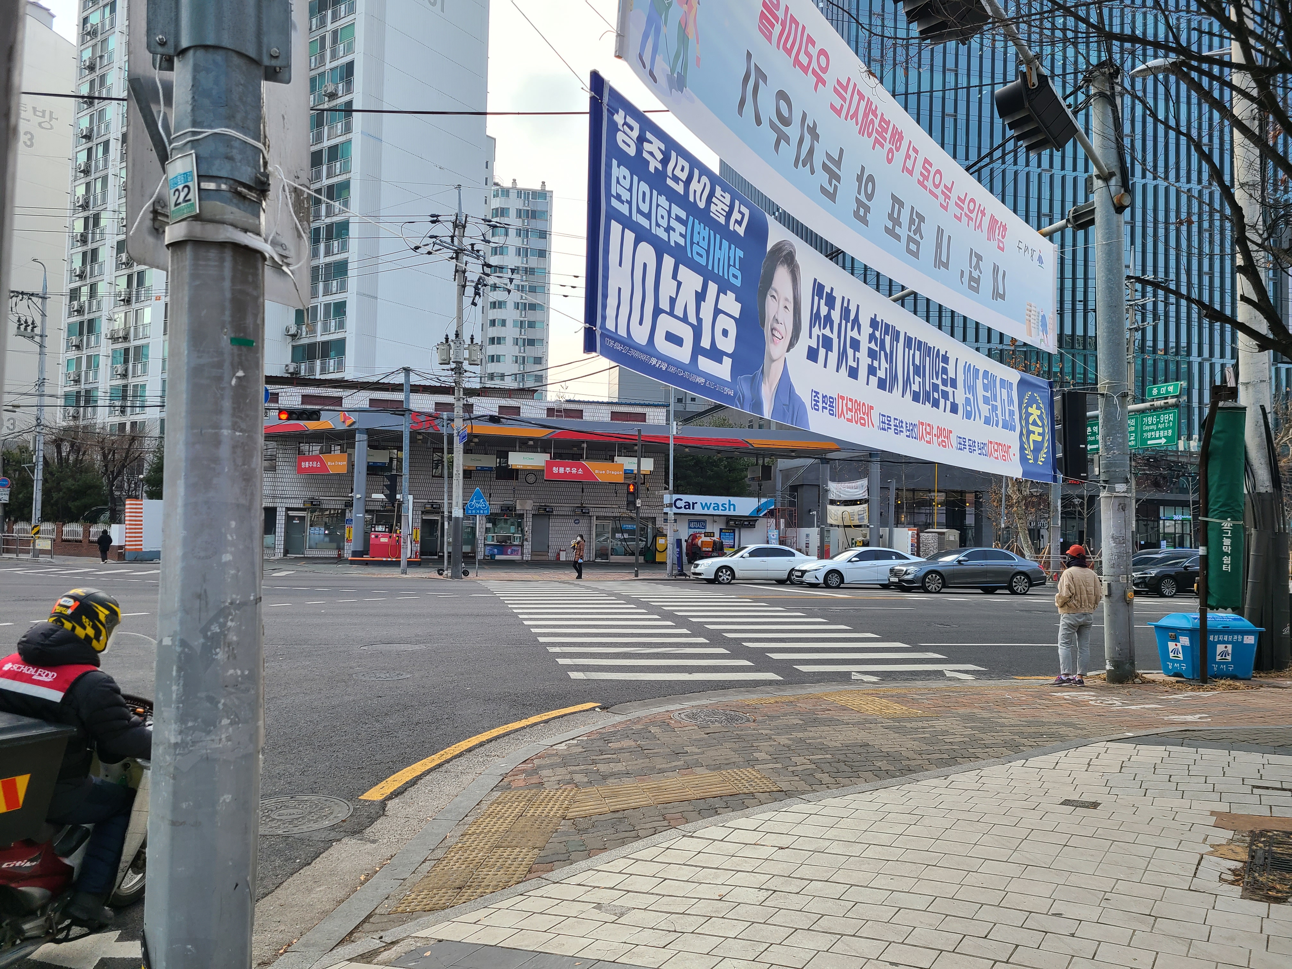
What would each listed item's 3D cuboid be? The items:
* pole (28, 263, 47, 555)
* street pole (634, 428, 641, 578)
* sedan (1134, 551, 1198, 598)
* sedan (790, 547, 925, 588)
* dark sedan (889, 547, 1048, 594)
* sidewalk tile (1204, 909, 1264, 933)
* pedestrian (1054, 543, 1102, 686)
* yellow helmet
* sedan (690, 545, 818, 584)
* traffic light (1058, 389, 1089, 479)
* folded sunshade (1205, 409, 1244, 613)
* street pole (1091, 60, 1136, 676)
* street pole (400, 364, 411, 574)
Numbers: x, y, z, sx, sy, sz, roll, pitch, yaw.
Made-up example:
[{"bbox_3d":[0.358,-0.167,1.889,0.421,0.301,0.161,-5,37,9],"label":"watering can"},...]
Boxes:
[{"bbox_3d":[-29.470,-3.700,47.252,0.420,14.305,0.420,2,-2,-13],"label":"pole"},{"bbox_3d":[-0.288,0.714,37.501,0.150,5.735,0.150,2,-2,-13],"label":"street pole"},{"bbox_3d":[18.429,3.036,33.009,4.950,1.470,1.870,1,-3,-12],"label":"sedan"},{"bbox_3d":[7.843,3.000,35.368,4.650,1.420,1.820,1,-3,-12],"label":"sedan"},{"bbox_3d":[10.246,2.697,31.033,4.920,1.450,1.860,2,-2,-12],"label":"dark sedan"},{"bbox_3d":[2.479,1.859,4.089,0.200,0.040,0.200,-1,-3,27],"label":"sidewalk tile"},{"bbox_3d":[5.031,1.495,11.329,0.540,1.655,0.420,2,-2,-18],"label":"pedestrian"},{"bbox_3d":[-2.311,0.564,4.000,0.250,0.260,0.300,0,-25,17],"label":"yellow helmet"},{"bbox_3d":[4.136,2.970,36.688,4.760,1.460,1.820,2,-2,-12],"label":"sedan"},{"bbox_3d":[4.970,-0.573,11.350,0.350,1.020,0.350,2,-2,-10],"label":"traffic light"},{"bbox_3d":[6.956,0.261,11.650,0.420,2.430,0.380,-1,-3,27],"label":"folded sunshade"},{"bbox_3d":[5.674,-1.423,11.754,0.310,7.555,0.310,1,-3,0],"label":"street pole"},{"bbox_3d":[-8.921,-0.522,36.137,0.210,7.754,0.210,2,-2,-13],"label":"street pole"}]

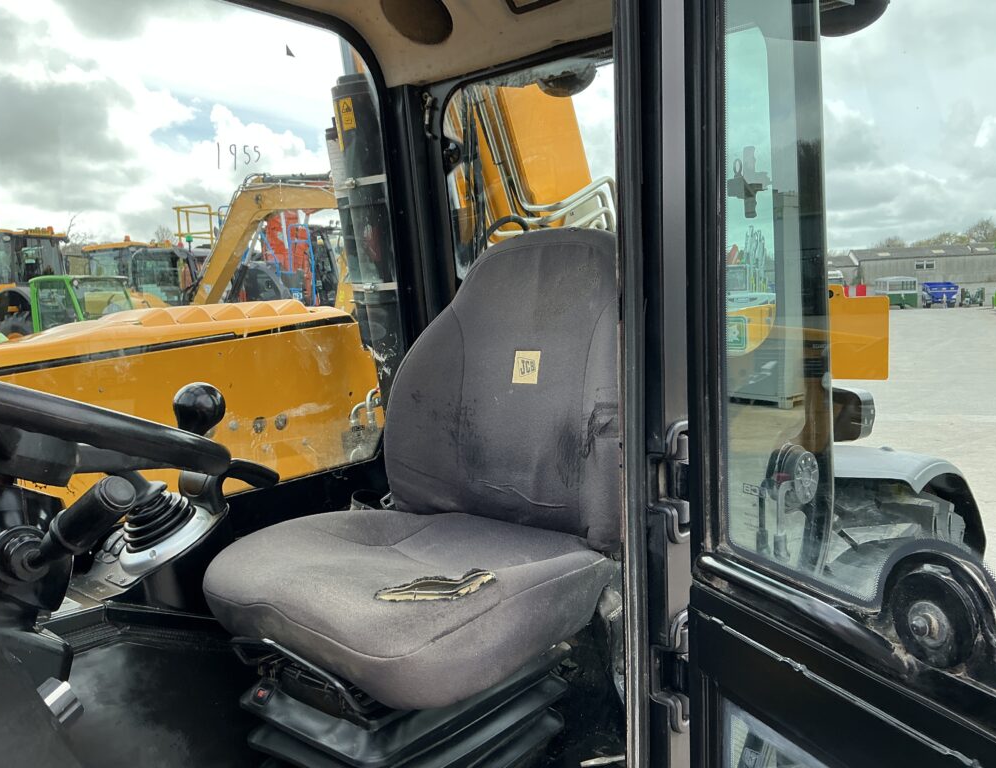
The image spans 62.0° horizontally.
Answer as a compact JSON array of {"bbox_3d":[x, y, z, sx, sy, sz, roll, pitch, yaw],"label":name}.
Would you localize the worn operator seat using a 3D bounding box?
[{"bbox_3d":[-0.084,0.044,1.213,0.528,0.557,0.662,4,8,41],"label":"worn operator seat"}]

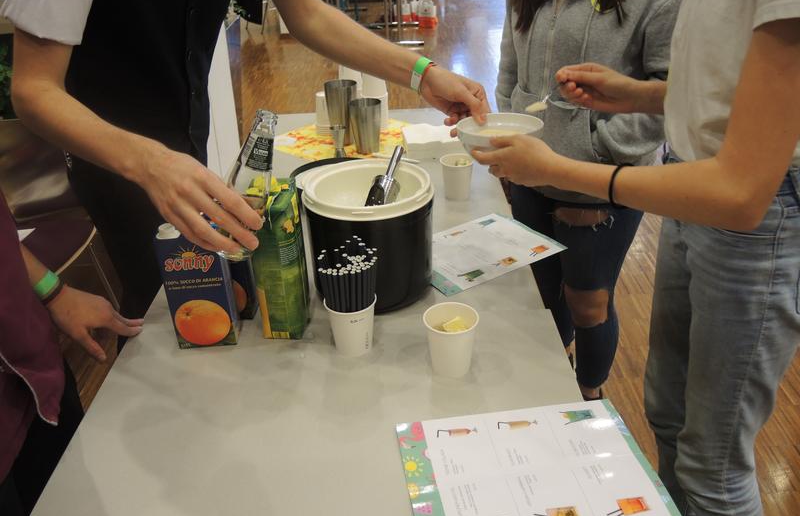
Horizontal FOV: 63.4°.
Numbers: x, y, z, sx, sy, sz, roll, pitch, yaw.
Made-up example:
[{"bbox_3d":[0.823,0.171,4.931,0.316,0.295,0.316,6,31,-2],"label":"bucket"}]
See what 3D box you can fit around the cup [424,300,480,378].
[{"bbox_3d":[0.076,0.126,0.960,0.080,0.090,0.080,-2,30,1],"label":"cup"}]

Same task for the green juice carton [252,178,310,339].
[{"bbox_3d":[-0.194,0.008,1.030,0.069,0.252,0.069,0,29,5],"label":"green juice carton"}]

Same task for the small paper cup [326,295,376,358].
[{"bbox_3d":[-0.074,0.102,1.016,0.080,0.090,0.080,-3,29,0],"label":"small paper cup"}]

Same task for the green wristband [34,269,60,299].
[{"bbox_3d":[-0.546,0.042,1.000,0.045,0.021,0.056,-48,39,0],"label":"green wristband"}]

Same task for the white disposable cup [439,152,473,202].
[{"bbox_3d":[0.134,-0.184,1.502,0.080,0.090,0.080,-2,30,1],"label":"white disposable cup"}]

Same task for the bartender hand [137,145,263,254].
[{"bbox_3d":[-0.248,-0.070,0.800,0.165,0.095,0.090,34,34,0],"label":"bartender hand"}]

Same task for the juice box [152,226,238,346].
[{"bbox_3d":[-0.315,0.036,1.020,0.091,0.212,0.062,-5,30,-5],"label":"juice box"}]

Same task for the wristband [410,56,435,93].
[{"bbox_3d":[0.041,-0.346,1.220,0.021,0.058,0.058,28,36,8],"label":"wristband"}]

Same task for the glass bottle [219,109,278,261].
[{"bbox_3d":[-0.187,-0.086,0.812,0.058,0.195,0.058,15,27,-10],"label":"glass bottle"}]

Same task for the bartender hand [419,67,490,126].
[{"bbox_3d":[0.102,-0.298,1.210,0.140,0.095,0.090,33,36,3],"label":"bartender hand"}]

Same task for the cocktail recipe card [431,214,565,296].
[{"bbox_3d":[0.151,-0.015,1.298,0.297,0.004,0.210,-20,33,-28],"label":"cocktail recipe card"}]

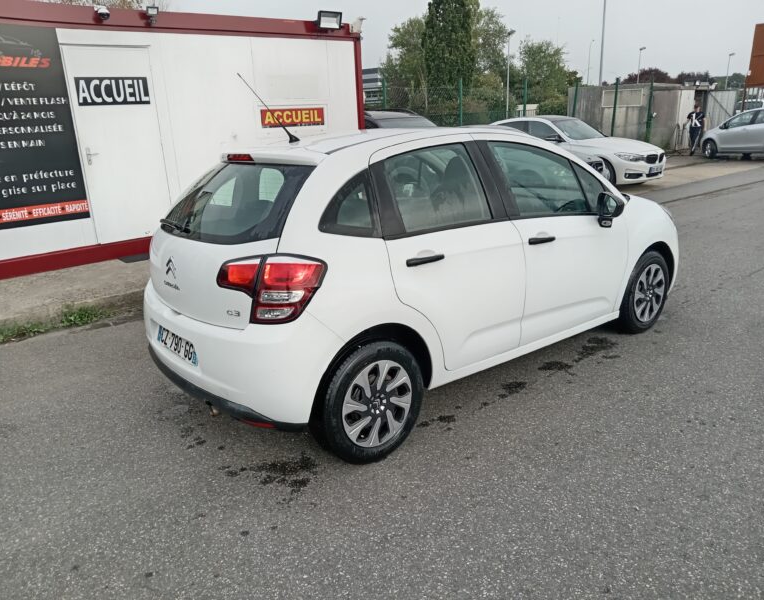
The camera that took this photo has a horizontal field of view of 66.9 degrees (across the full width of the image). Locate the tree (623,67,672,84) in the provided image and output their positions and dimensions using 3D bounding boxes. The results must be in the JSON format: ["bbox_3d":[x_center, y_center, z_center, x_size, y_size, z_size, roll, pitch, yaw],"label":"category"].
[{"bbox_3d":[27.645,-21.165,60.749,5.780,6.310,5.780,-3,17,0],"label":"tree"}]

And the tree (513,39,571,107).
[{"bbox_3d":[9.474,-12.393,34.684,3.480,6.080,3.480,-3,17,0],"label":"tree"}]

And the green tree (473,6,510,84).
[{"bbox_3d":[6.774,-14.125,36.901,3.510,8.380,3.510,-3,17,0],"label":"green tree"}]

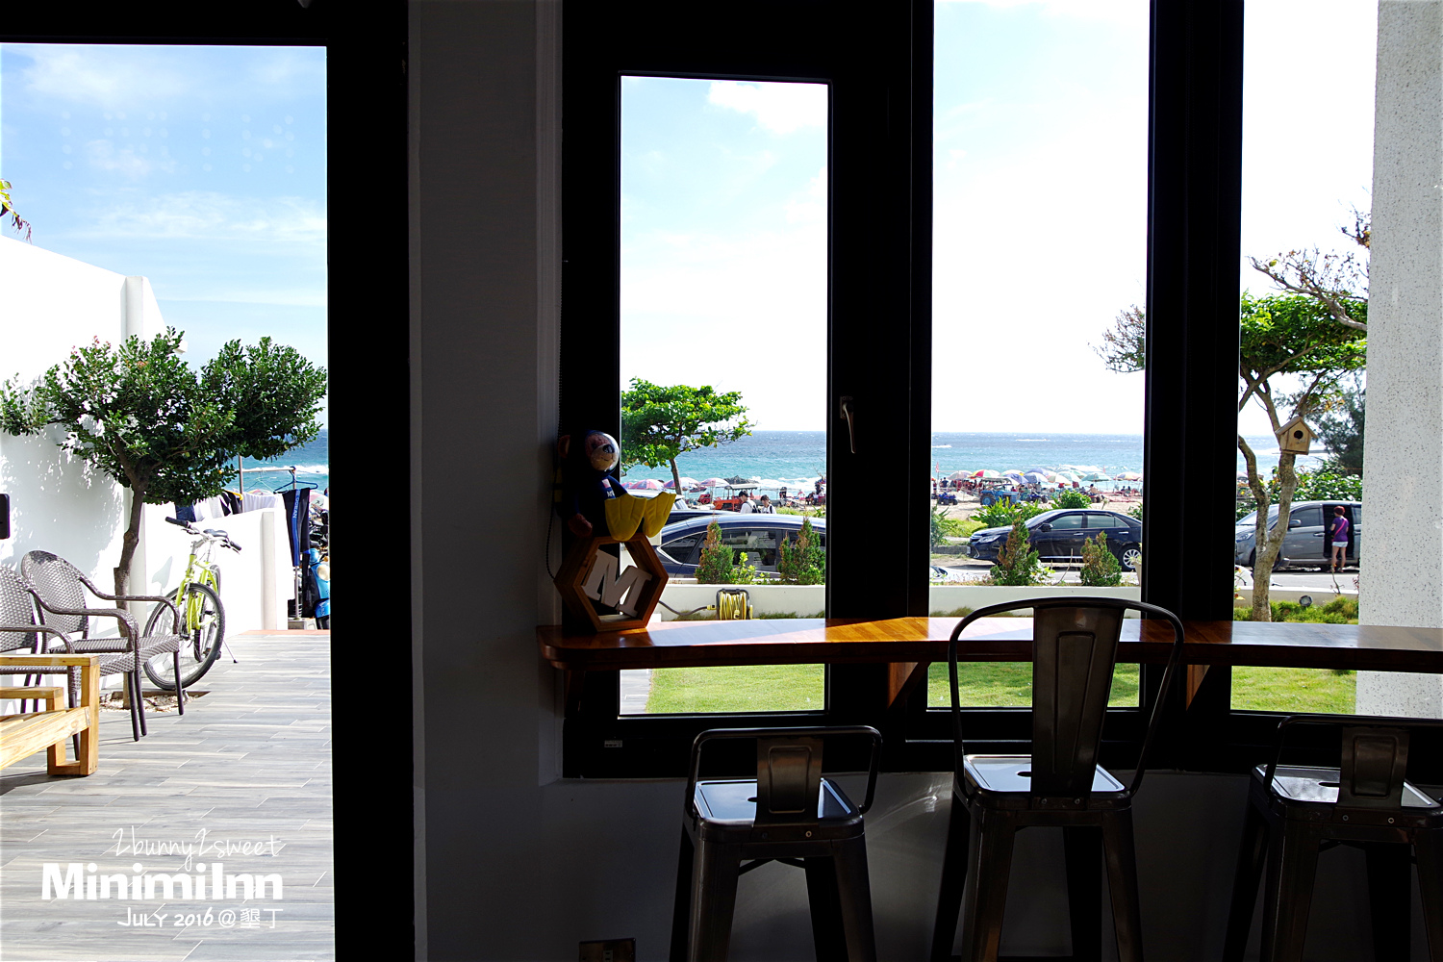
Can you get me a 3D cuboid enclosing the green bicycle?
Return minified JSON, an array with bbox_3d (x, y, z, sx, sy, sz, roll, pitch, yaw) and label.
[{"bbox_3d":[-3.489,0.750,8.069,0.570,1.075,1.595,0,2,-13],"label":"green bicycle"}]

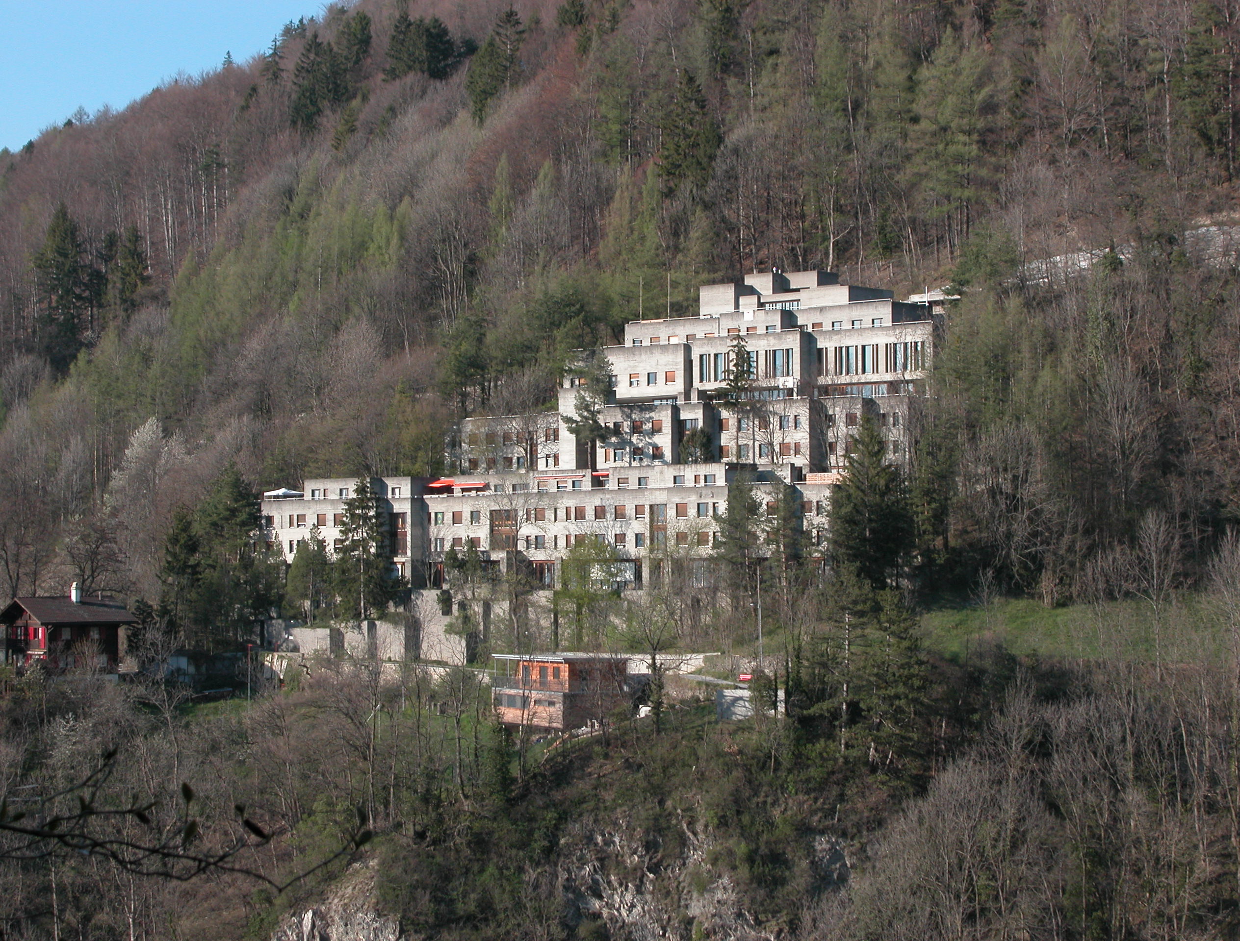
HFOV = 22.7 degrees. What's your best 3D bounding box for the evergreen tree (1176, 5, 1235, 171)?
[{"bbox_3d":[69.720,-45.490,368.000,7.260,20.840,7.260,0,-2,0],"label":"evergreen tree"}]

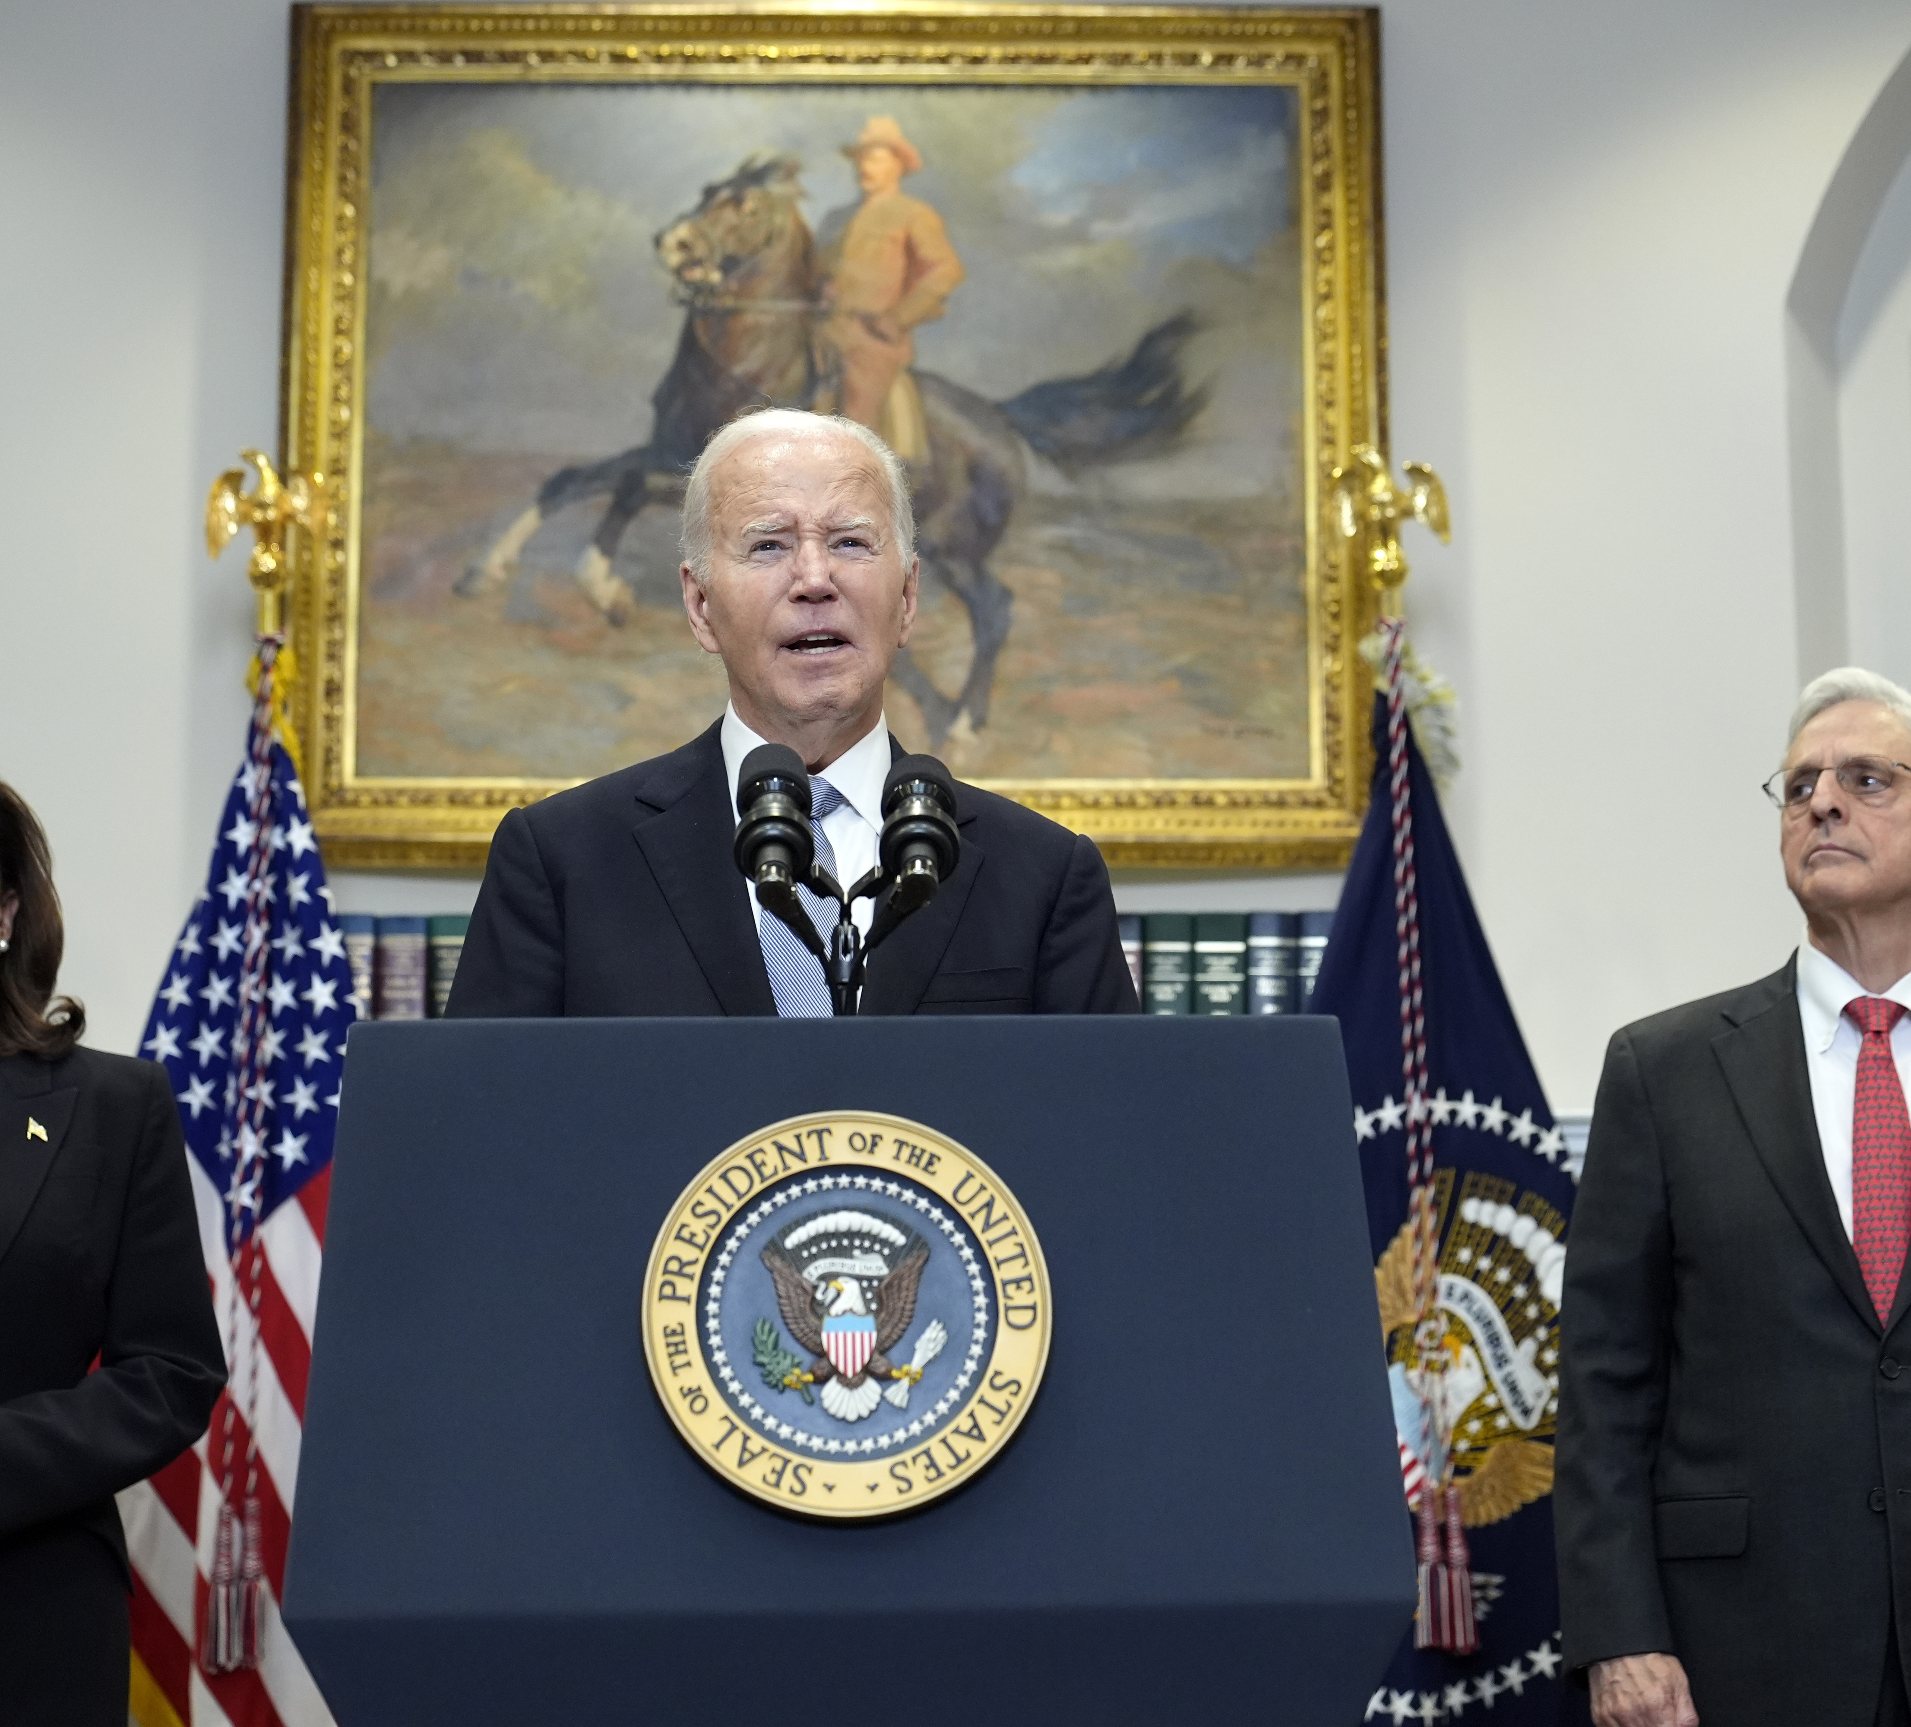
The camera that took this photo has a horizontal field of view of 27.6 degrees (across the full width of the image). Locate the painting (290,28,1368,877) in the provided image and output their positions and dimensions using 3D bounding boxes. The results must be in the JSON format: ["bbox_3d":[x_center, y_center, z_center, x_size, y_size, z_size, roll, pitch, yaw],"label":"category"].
[{"bbox_3d":[-0.153,-0.548,4.846,1.391,1.112,0.090,0,-9,0],"label":"painting"}]

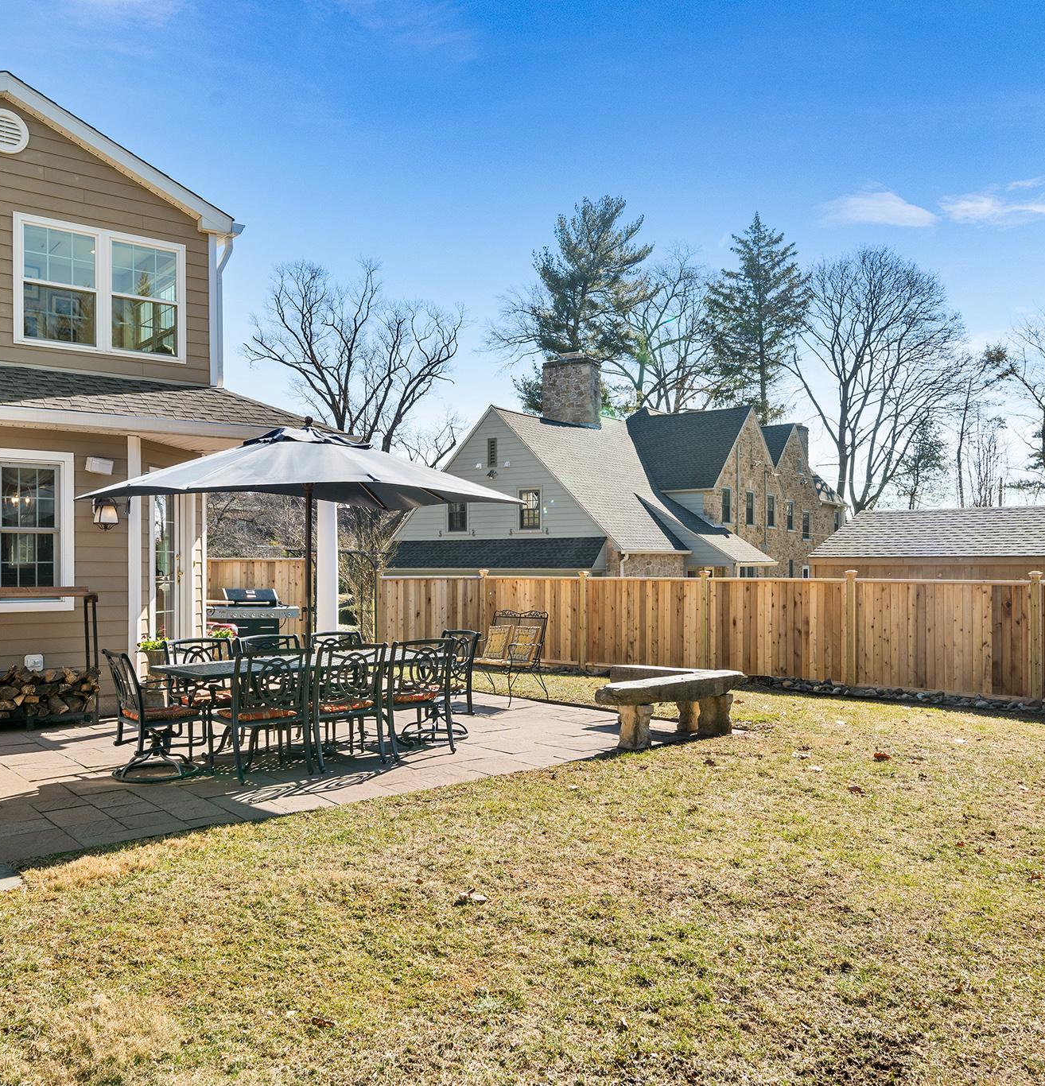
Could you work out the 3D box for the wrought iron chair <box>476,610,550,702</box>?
[{"bbox_3d":[-0.248,1.311,10.828,0.950,0.970,0.760,-1,-1,37],"label":"wrought iron chair"}]

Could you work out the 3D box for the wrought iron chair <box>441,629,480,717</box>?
[{"bbox_3d":[-0.825,1.286,8.902,0.670,0.950,0.610,1,-1,-42],"label":"wrought iron chair"}]

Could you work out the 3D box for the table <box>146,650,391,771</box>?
[{"bbox_3d":[-1.827,1.372,7.998,2.170,0.745,1.020,1,-1,-40],"label":"table"}]

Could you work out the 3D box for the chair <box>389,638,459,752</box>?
[{"bbox_3d":[-0.982,1.275,8.008,0.600,0.940,0.630,1,-1,-40],"label":"chair"}]

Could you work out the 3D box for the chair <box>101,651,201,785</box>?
[{"bbox_3d":[-2.755,1.255,7.184,0.670,0.950,0.610,1,-1,-42],"label":"chair"}]

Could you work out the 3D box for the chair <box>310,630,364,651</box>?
[{"bbox_3d":[-1.599,1.285,8.560,0.600,0.940,0.630,1,-1,-40],"label":"chair"}]

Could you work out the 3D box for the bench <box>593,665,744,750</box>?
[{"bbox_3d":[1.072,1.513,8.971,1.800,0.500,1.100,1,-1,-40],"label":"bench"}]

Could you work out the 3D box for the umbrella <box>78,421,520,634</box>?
[{"bbox_3d":[-1.827,0.375,8.016,3.030,2.740,1.920,1,-1,-39],"label":"umbrella"}]

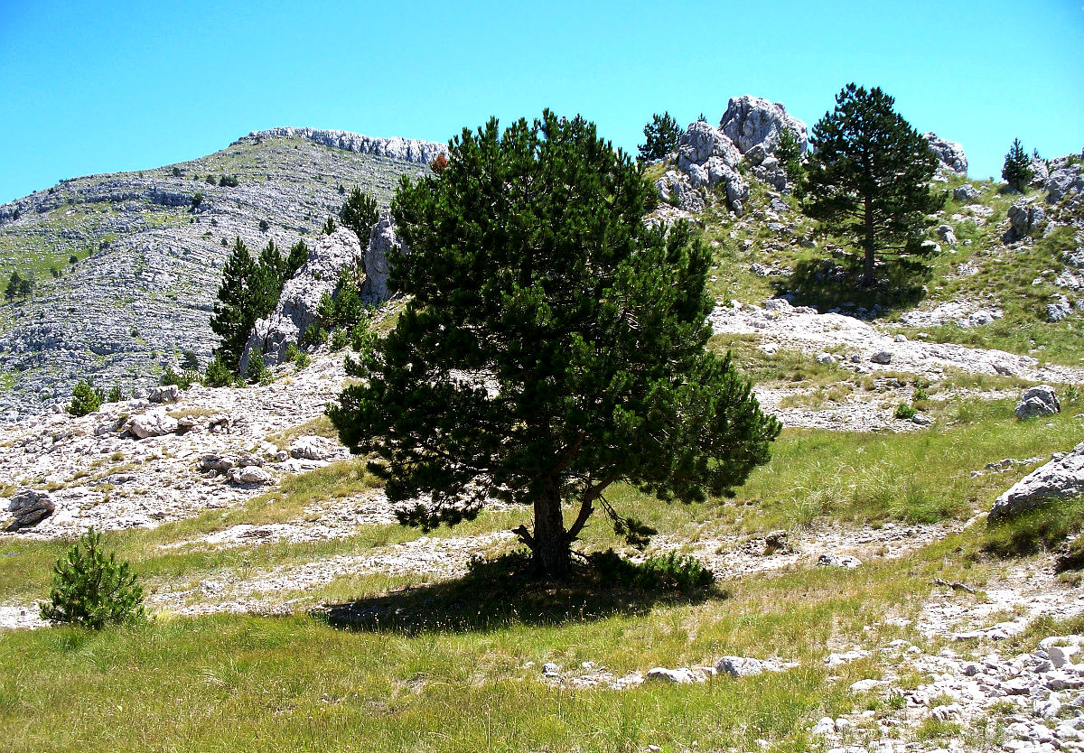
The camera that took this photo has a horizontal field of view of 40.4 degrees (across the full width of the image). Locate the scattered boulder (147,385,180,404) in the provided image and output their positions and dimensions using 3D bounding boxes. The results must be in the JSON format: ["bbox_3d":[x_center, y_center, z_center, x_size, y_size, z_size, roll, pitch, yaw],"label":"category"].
[{"bbox_3d":[-10.556,0.491,41.000,0.906,0.537,0.679,0,2,0],"label":"scattered boulder"}]

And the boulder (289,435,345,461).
[{"bbox_3d":[-4.747,1.494,31.000,1.142,0.517,0.856,0,2,0],"label":"boulder"}]

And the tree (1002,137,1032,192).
[{"bbox_3d":[21.932,-9.766,68.000,1.419,2.629,1.419,-1,-2,18],"label":"tree"}]

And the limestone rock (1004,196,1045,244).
[{"bbox_3d":[15.048,-4.870,46.000,1.327,1.412,1.062,-1,-2,18],"label":"limestone rock"}]

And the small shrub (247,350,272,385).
[{"bbox_3d":[-7.468,-0.263,39.000,0.742,0.981,0.705,0,-2,-11],"label":"small shrub"}]

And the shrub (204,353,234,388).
[{"bbox_3d":[-10.313,-0.188,47.000,1.038,1.063,0.987,0,2,0],"label":"shrub"}]

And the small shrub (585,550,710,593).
[{"bbox_3d":[1.279,2.278,17.300,1.487,0.494,0.966,0,2,0],"label":"small shrub"}]

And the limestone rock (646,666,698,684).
[{"bbox_3d":[0.956,2.174,10.700,0.407,0.138,0.285,0,-2,0],"label":"limestone rock"}]

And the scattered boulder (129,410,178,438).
[{"bbox_3d":[-9.512,1.160,36.000,1.193,0.686,0.895,0,2,0],"label":"scattered boulder"}]

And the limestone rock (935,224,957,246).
[{"bbox_3d":[13.976,-4.899,51.000,0.751,0.789,0.563,0,2,0],"label":"limestone rock"}]

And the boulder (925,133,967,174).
[{"bbox_3d":[15.823,-8.757,58.000,1.851,1.673,1.481,0,-2,15],"label":"boulder"}]

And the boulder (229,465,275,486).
[{"bbox_3d":[-6.117,2.074,31.000,0.989,0.400,0.742,0,-2,0],"label":"boulder"}]

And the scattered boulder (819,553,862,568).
[{"bbox_3d":[3.956,2.454,19.500,0.574,0.203,0.431,0,-2,0],"label":"scattered boulder"}]

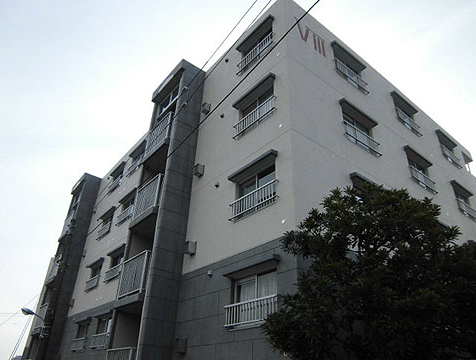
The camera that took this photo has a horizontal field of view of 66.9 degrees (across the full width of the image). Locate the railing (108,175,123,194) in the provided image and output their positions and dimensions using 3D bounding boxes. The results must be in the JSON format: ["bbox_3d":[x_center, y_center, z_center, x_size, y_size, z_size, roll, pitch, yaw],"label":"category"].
[{"bbox_3d":[-6.778,0.330,19.912,0.110,0.500,1.760,24,-36,-32],"label":"railing"}]

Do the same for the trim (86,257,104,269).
[{"bbox_3d":[-7.129,4.191,18.102,0.196,0.116,1.828,23,-36,-31],"label":"trim"}]

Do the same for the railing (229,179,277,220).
[{"bbox_3d":[0.376,0.551,9.249,0.102,0.472,1.846,23,-36,-31],"label":"railing"}]

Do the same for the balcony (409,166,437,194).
[{"bbox_3d":[6.851,0.024,13.236,1.846,0.472,0.102,23,-36,-31],"label":"balcony"}]

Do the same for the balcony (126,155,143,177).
[{"bbox_3d":[-5.047,-0.574,17.749,0.140,0.490,1.810,24,-36,-31],"label":"balcony"}]

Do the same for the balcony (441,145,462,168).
[{"bbox_3d":[9.342,-0.978,15.776,1.740,0.480,0.140,24,-36,-31],"label":"balcony"}]

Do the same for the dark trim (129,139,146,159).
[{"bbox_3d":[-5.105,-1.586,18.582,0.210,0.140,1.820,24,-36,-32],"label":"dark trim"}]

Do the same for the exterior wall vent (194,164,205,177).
[{"bbox_3d":[-1.301,-0.314,12.215,0.219,0.332,0.241,23,-36,-31],"label":"exterior wall vent"}]

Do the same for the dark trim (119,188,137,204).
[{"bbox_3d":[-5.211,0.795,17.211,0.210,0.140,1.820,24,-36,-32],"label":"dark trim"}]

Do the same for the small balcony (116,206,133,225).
[{"bbox_3d":[-5.151,1.642,16.456,0.140,0.465,1.810,24,-36,-31],"label":"small balcony"}]

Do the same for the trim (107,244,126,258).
[{"bbox_3d":[-5.458,3.185,16.238,0.196,0.116,1.828,23,-36,-31],"label":"trim"}]

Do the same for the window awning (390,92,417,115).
[{"bbox_3d":[6.996,-3.237,15.070,1.828,0.116,0.196,23,-36,-31],"label":"window awning"}]

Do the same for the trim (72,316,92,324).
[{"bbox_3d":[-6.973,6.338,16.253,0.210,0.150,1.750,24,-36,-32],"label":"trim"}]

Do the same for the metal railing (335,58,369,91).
[{"bbox_3d":[3.849,-3.429,12.146,1.770,0.490,0.140,24,-36,-31],"label":"metal railing"}]

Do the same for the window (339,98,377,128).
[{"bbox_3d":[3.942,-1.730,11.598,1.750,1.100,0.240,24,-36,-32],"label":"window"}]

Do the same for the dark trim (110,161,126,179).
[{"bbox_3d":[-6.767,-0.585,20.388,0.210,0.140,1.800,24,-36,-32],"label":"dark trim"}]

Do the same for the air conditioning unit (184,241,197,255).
[{"bbox_3d":[-1.414,2.049,10.780,0.250,0.380,0.280,24,-36,-32],"label":"air conditioning unit"}]

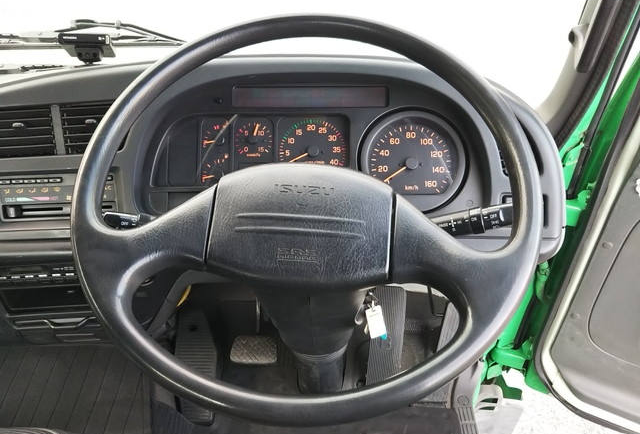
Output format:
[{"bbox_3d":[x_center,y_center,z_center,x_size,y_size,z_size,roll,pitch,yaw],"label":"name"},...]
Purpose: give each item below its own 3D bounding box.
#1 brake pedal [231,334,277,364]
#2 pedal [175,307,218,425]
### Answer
[{"bbox_3d":[-0.119,0.243,1.010,0.085,0.054,0.025,0,-2,0],"label":"brake pedal"},{"bbox_3d":[-0.236,0.282,1.060,0.077,0.035,0.215,-3,81,0],"label":"pedal"}]

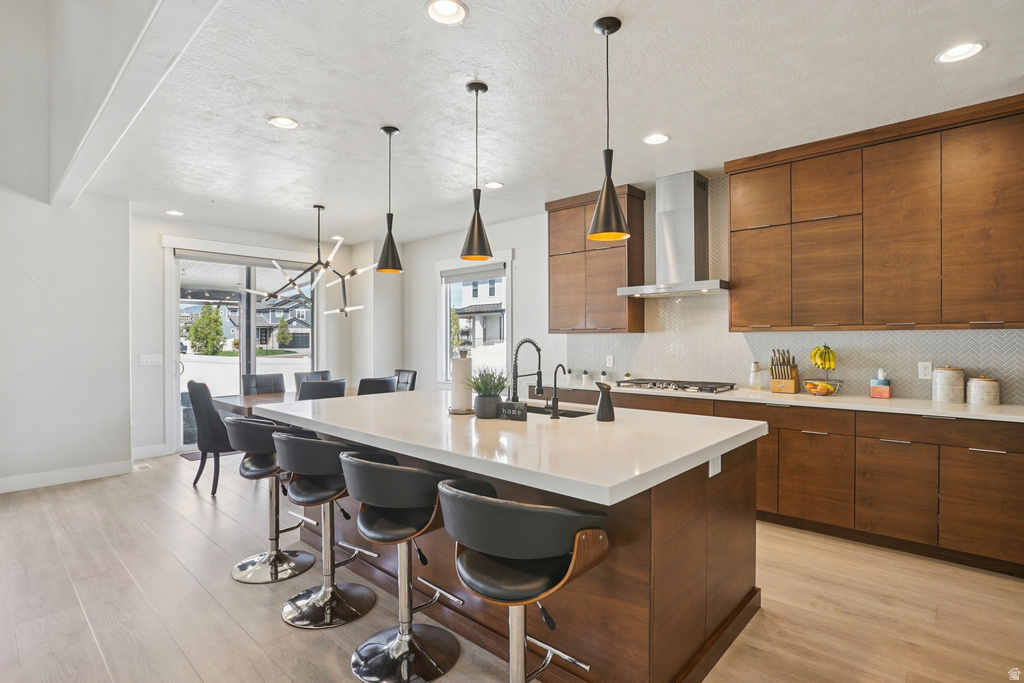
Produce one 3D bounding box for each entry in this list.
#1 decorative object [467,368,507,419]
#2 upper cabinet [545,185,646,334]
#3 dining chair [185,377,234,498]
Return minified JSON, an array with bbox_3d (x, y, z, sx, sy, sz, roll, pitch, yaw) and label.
[{"bbox_3d":[-0.132,0.285,2.804,0.235,0.262,0.235,0,0,0],"label":"decorative object"},{"bbox_3d":[0.823,-0.745,5.085,0.955,1.340,0.370,0,0,43],"label":"upper cabinet"},{"bbox_3d":[-2.598,0.855,4.770,0.470,0.980,0.600,0,1,43],"label":"dining chair"}]

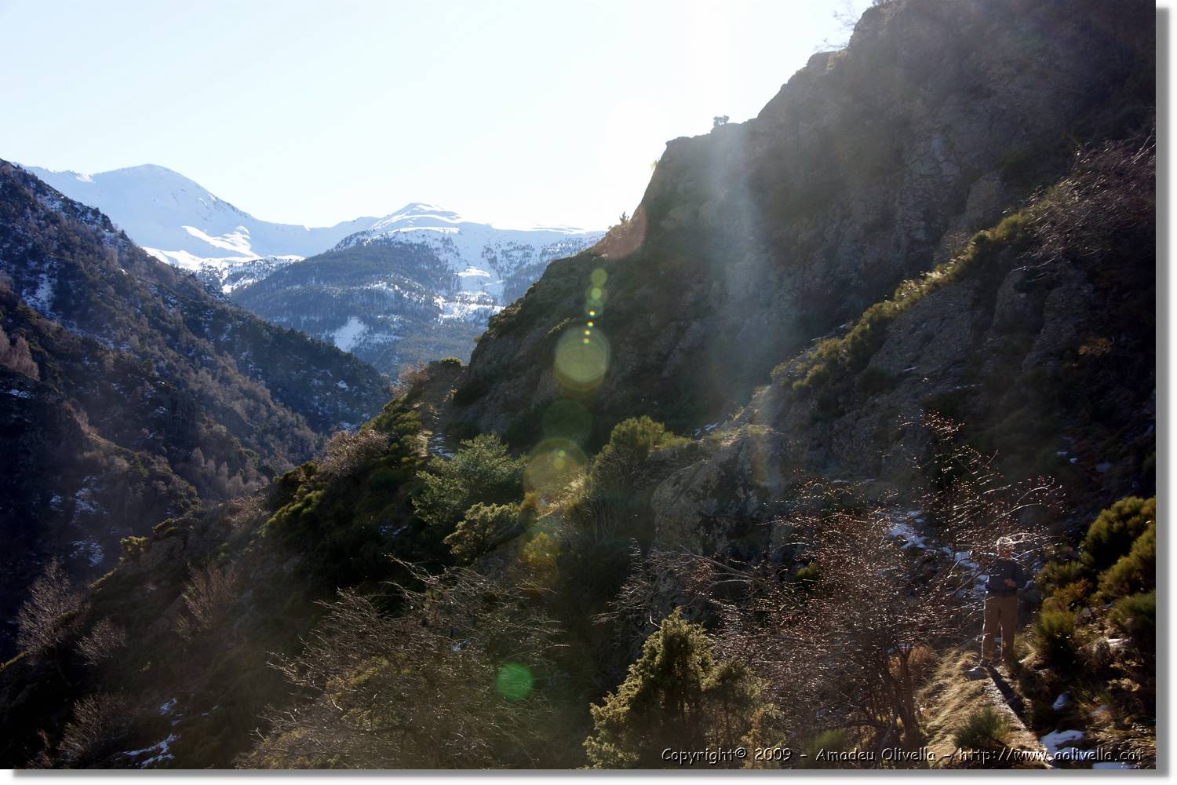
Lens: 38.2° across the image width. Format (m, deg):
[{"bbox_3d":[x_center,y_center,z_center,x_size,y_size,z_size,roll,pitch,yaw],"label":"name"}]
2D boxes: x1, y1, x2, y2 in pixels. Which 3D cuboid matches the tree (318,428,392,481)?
[{"bbox_3d":[-10.642,2.792,77.000,3.350,2.400,3.000,0,2,0],"label":"tree"}]

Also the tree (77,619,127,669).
[{"bbox_3d":[-23.773,12.216,83.000,2.500,2.400,2.400,0,2,0],"label":"tree"}]

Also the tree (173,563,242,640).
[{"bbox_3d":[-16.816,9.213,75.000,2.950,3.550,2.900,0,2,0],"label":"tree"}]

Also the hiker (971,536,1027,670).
[{"bbox_3d":[5.483,2.770,22.500,0.580,1.730,0.400,1,2,22],"label":"hiker"}]

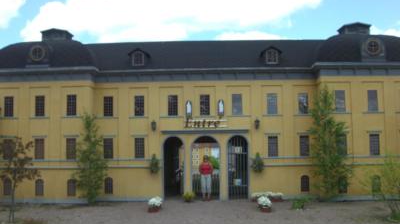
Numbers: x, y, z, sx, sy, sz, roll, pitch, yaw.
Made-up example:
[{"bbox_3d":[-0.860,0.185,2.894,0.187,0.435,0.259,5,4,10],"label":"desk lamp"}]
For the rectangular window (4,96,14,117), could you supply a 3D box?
[{"bbox_3d":[-6.928,-0.194,15.914,0.341,0.754,0.100,-1,-5,2],"label":"rectangular window"}]

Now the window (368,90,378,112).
[{"bbox_3d":[6.121,-0.390,15.553,0.357,0.791,0.100,-1,-5,2],"label":"window"}]

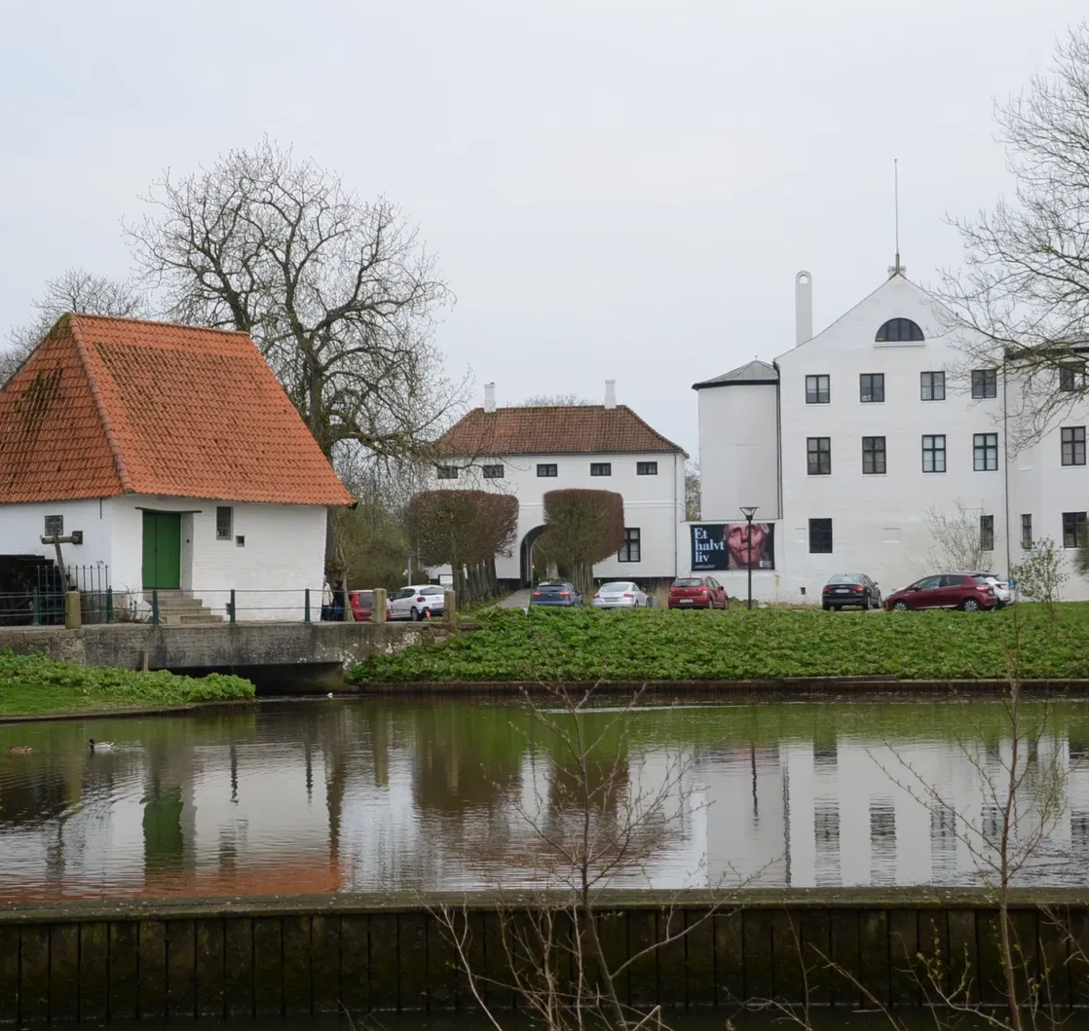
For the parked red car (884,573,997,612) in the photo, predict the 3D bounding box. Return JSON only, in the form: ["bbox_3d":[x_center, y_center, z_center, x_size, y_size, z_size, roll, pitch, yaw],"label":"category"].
[{"bbox_3d":[13.975,2.833,100.500,3.950,1.500,1.700,-1,-1,17],"label":"parked red car"}]

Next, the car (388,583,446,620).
[{"bbox_3d":[-5.604,3.587,118.017,1.770,1.480,4.000,0,-2,-39],"label":"car"}]

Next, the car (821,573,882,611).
[{"bbox_3d":[12.208,3.042,113.000,1.820,1.430,4.700,-1,-1,14],"label":"car"}]

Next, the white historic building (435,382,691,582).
[{"bbox_3d":[0.348,-1.572,158.808,14.600,11.300,7.000,-1,-1,7],"label":"white historic building"}]

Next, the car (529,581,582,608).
[{"bbox_3d":[0.531,3.533,119.500,1.780,1.470,4.300,-1,-1,10],"label":"car"}]

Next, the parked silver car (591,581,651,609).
[{"bbox_3d":[3.168,3.430,117.000,1.820,1.360,4.200,-1,-1,12],"label":"parked silver car"}]

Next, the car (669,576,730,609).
[{"bbox_3d":[6.442,3.342,118.518,1.740,1.520,3.940,-1,-1,15],"label":"car"}]

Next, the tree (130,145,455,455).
[{"bbox_3d":[-9.151,-5.001,106.209,12.200,17.800,11.500,-1,-1,0],"label":"tree"}]

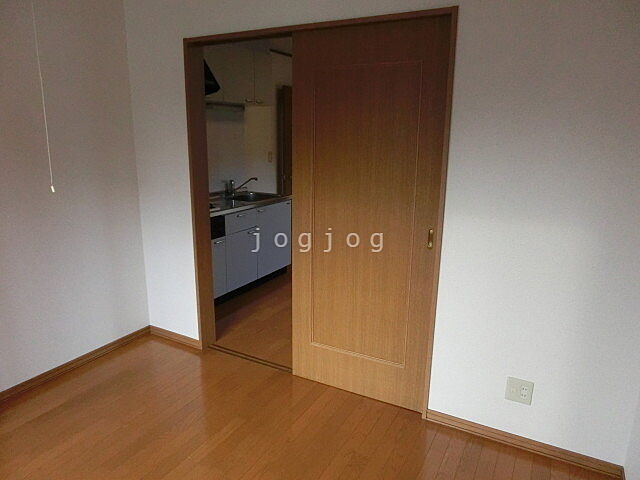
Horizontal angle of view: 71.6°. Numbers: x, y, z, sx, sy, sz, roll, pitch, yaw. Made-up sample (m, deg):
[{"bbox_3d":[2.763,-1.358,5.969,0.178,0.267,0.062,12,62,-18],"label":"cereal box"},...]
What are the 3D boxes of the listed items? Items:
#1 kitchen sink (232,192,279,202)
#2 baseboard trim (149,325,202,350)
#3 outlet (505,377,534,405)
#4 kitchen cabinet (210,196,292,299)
[{"bbox_3d":[-0.700,-0.345,4.502,0.420,0.170,0.540,8,15,27],"label":"kitchen sink"},{"bbox_3d":[-1.056,0.708,3.212,0.495,0.065,0.013,8,15,27],"label":"baseboard trim"},{"bbox_3d":[0.947,0.724,2.110,0.116,0.121,0.010,8,15,27],"label":"outlet"},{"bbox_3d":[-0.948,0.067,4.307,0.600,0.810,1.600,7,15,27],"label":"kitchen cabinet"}]

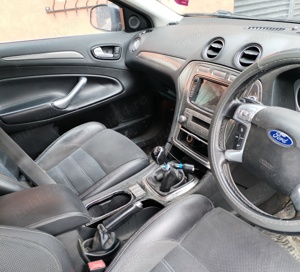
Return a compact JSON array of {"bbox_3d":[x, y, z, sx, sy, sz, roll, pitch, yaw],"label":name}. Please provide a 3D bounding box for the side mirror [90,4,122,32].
[{"bbox_3d":[-0.246,-0.667,1.661,0.100,0.145,0.205,-26,34,-34],"label":"side mirror"}]

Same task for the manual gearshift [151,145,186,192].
[{"bbox_3d":[0.057,0.087,1.014,0.125,0.160,0.105,-21,31,-27],"label":"manual gearshift"}]

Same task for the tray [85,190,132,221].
[{"bbox_3d":[-0.126,0.246,0.972,0.165,0.060,0.085,-21,31,-27],"label":"tray"}]

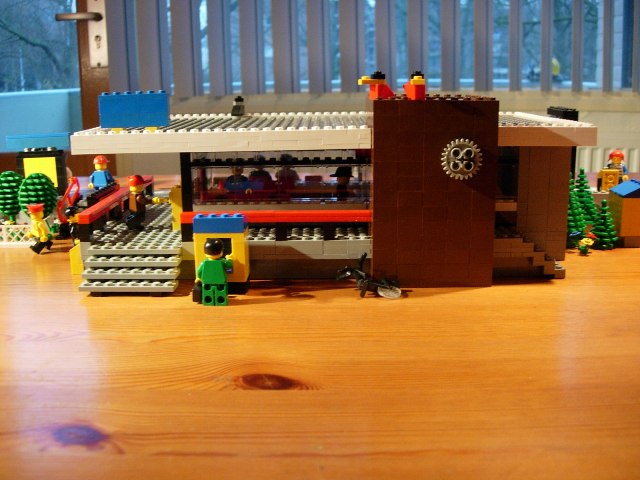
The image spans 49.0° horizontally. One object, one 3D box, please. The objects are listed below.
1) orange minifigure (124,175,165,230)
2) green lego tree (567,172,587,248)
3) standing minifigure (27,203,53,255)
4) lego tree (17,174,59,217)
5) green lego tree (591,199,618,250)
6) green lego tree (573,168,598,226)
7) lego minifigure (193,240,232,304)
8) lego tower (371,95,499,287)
[{"bbox_3d":[-0.135,-0.028,0.533,0.025,0.041,0.020,-8,15,-29],"label":"orange minifigure"},{"bbox_3d":[0.199,-0.025,0.561,0.030,0.061,0.030,-1,13,1],"label":"green lego tree"},{"bbox_3d":[-0.227,-0.010,0.570,0.020,0.041,0.021,-13,18,-42],"label":"standing minifigure"},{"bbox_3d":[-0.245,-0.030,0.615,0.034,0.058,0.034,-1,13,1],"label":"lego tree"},{"bbox_3d":[0.226,-0.013,0.557,0.024,0.040,0.024,-1,13,1],"label":"green lego tree"},{"bbox_3d":[0.216,-0.029,0.581,0.030,0.061,0.030,-1,13,1],"label":"green lego tree"},{"bbox_3d":[-0.066,0.019,0.435,0.025,0.041,0.015,0,13,3],"label":"lego minifigure"},{"bbox_3d":[0.074,-0.037,0.491,0.080,0.120,0.080,-1,13,1],"label":"lego tower"}]

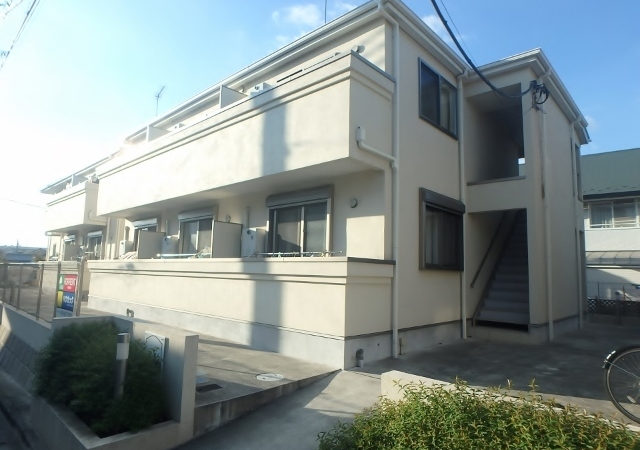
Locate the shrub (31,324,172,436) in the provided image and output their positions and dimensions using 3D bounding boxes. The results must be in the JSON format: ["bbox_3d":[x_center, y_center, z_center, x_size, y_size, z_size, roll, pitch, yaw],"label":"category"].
[{"bbox_3d":[-2.262,1.470,3.940,1.709,0.765,0.740,-5,-10,42],"label":"shrub"}]

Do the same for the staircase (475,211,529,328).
[{"bbox_3d":[4.941,0.836,9.415,1.071,2.999,3.621,-5,-10,42],"label":"staircase"}]

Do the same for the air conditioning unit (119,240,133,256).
[{"bbox_3d":[-6.047,0.795,12.136,0.408,0.586,0.255,-5,-10,42],"label":"air conditioning unit"}]

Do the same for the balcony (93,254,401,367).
[{"bbox_3d":[-2.972,1.566,8.987,10.047,1.469,1.173,-5,-10,42],"label":"balcony"}]

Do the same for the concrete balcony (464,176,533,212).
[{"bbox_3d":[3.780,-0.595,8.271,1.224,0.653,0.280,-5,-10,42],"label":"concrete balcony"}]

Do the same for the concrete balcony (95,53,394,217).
[{"bbox_3d":[-2.897,-1.345,9.347,10.047,1.596,1.173,-5,-10,42],"label":"concrete balcony"}]

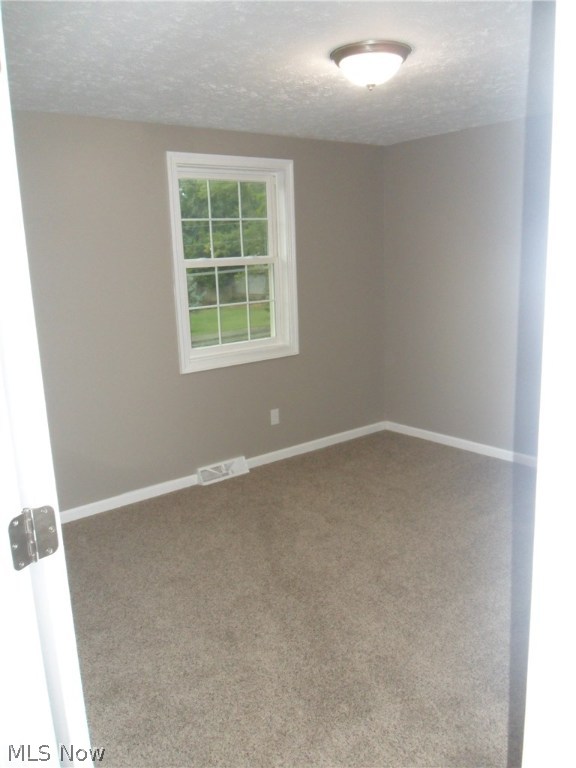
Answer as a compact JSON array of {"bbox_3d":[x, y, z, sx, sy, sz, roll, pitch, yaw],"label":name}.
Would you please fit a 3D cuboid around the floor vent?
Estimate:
[{"bbox_3d":[-0.446,0.609,4.231,0.378,0.110,0.057,-11,15,-36],"label":"floor vent"}]

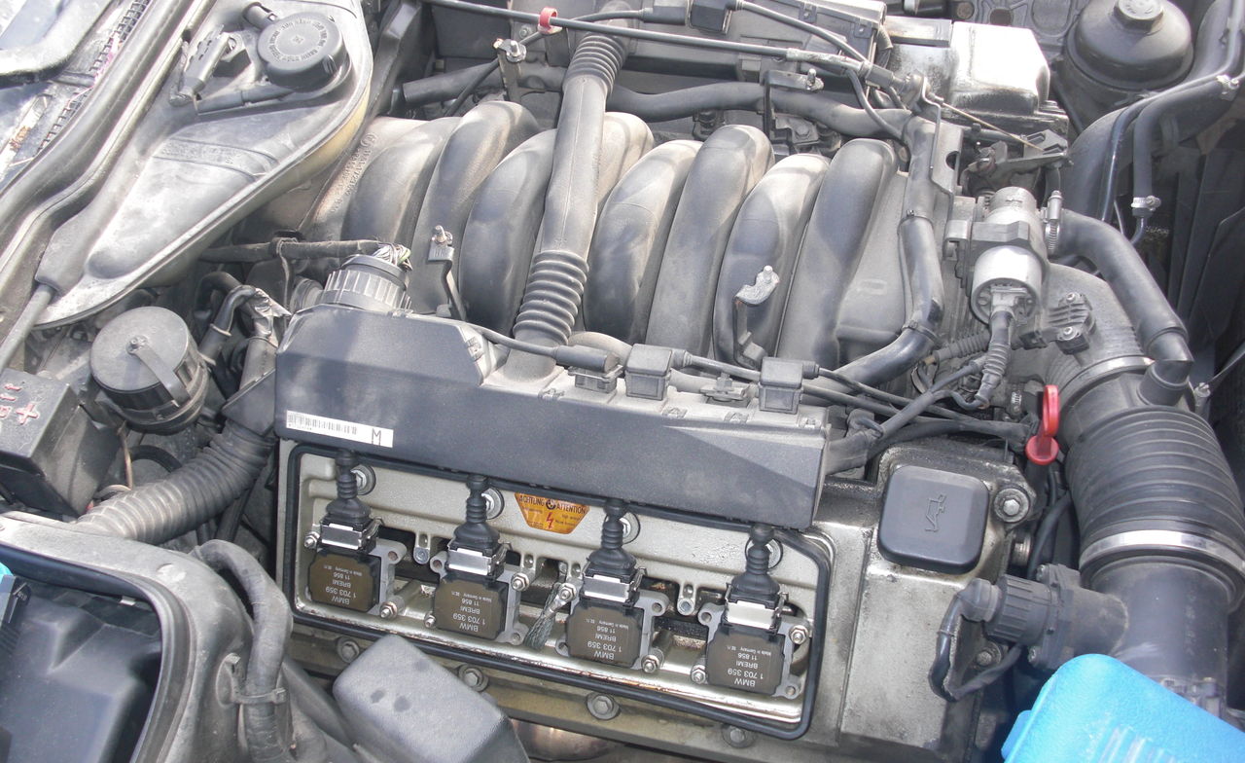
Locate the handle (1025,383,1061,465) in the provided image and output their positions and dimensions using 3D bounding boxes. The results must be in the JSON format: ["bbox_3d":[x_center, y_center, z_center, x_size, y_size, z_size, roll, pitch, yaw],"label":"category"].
[{"bbox_3d":[0.270,0.025,0.823,0.021,0.065,0.023,6,53,16],"label":"handle"}]

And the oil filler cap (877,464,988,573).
[{"bbox_3d":[0.195,0.086,0.810,0.064,0.062,0.022,9,14,12],"label":"oil filler cap"}]

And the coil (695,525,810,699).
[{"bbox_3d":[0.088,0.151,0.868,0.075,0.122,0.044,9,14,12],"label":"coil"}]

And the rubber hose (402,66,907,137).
[{"bbox_3d":[0.022,-0.229,1.058,0.418,0.038,0.042,4,58,10],"label":"rubber hose"}]

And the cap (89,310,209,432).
[{"bbox_3d":[-0.336,-0.010,0.927,0.069,0.052,0.069,-1,58,2],"label":"cap"}]

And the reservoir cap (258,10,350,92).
[{"bbox_3d":[-0.244,-0.251,0.990,0.065,0.023,0.065,-1,58,2],"label":"reservoir cap"}]

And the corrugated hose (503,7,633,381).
[{"bbox_3d":[-0.034,-0.152,0.931,0.052,0.055,0.325,5,58,10],"label":"corrugated hose"}]

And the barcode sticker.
[{"bbox_3d":[-0.191,0.032,0.875,0.079,0.013,0.001,9,14,12],"label":"barcode sticker"}]

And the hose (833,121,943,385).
[{"bbox_3d":[0.194,-0.099,0.936,0.087,0.045,0.247,3,58,9],"label":"hose"}]

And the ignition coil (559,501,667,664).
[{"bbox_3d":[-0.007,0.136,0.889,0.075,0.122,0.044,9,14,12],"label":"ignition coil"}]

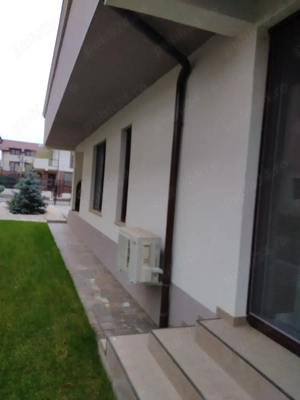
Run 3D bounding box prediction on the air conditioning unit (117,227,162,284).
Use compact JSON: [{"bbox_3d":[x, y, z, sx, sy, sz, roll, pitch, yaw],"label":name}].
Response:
[{"bbox_3d":[-0.174,0.707,3.922,0.280,0.550,0.790,3,2,-25],"label":"air conditioning unit"}]

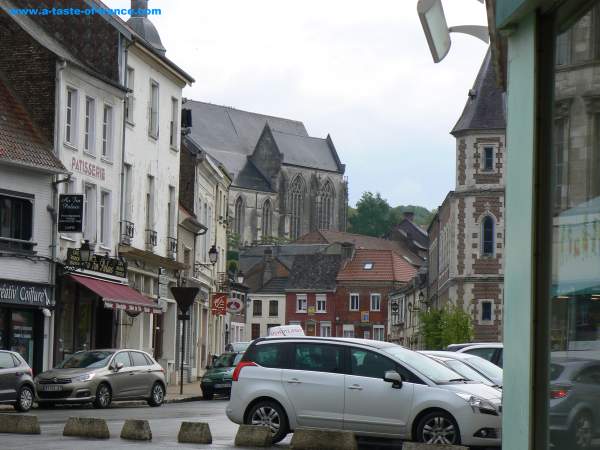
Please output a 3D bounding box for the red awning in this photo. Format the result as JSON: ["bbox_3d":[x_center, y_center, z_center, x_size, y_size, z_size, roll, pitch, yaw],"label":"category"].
[{"bbox_3d":[-5.729,2.227,66.185,1.080,1.000,5.600,0,-5,13],"label":"red awning"}]

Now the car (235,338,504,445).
[{"bbox_3d":[1.107,2.632,32.832,4.530,1.640,1.840,0,-5,18],"label":"car"}]

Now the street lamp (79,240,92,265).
[{"bbox_3d":[-6.492,0.832,64.000,0.360,0.720,0.360,0,-5,13],"label":"street lamp"}]

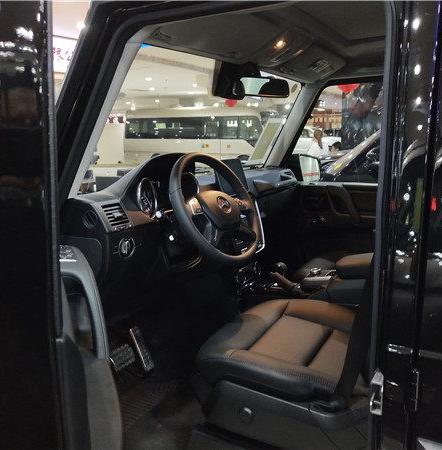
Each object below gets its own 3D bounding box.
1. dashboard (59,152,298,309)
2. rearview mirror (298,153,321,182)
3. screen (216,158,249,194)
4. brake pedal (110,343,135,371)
[{"bbox_3d":[-0.017,-0.051,1.943,0.300,0.450,1.390,5,11,28],"label":"dashboard"},{"bbox_3d":[0.437,-0.293,2.695,0.100,0.165,0.210,8,13,40],"label":"rearview mirror"},{"bbox_3d":[0.031,-0.171,1.854,0.025,0.122,0.200,-17,0,30],"label":"screen"},{"bbox_3d":[-0.335,0.445,1.744,0.030,0.066,0.092,-19,-1,30],"label":"brake pedal"}]

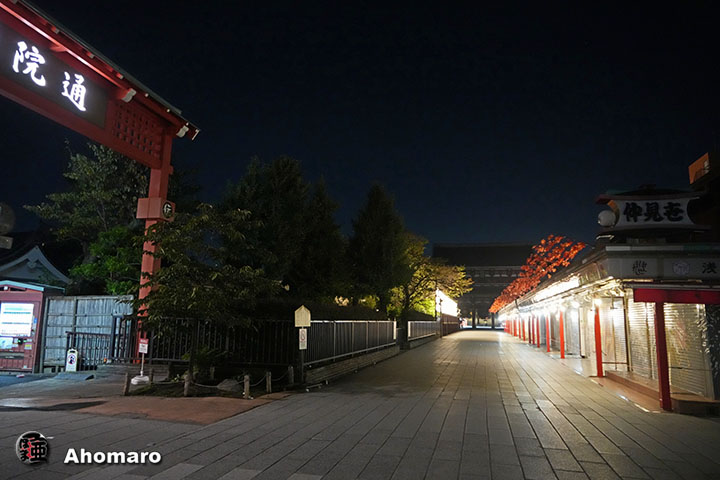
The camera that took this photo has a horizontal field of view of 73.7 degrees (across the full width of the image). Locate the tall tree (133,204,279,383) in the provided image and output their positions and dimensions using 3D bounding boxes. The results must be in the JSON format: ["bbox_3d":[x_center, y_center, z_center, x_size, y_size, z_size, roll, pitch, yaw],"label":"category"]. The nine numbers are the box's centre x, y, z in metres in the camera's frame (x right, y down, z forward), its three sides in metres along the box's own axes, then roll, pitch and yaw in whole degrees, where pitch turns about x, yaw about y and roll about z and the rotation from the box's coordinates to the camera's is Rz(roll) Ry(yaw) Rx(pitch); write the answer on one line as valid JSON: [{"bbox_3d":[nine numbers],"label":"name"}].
[{"bbox_3d":[-3.862,1.317,12.003,3.650,4.348,3.650,-1,-10,14],"label":"tall tree"}]

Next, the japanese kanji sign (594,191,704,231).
[{"bbox_3d":[5.947,-0.551,9.914,1.950,0.720,0.500,-1,-10,14],"label":"japanese kanji sign"}]

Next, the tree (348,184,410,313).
[{"bbox_3d":[1.179,1.528,29.333,3.810,9.799,3.810,-1,-10,14],"label":"tree"}]

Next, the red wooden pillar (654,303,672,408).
[{"bbox_3d":[5.844,2.245,9.303,0.140,2.000,0.140,-1,-10,14],"label":"red wooden pillar"}]

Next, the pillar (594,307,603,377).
[{"bbox_3d":[7.401,3.153,14.958,0.140,2.120,0.140,-1,-10,14],"label":"pillar"}]

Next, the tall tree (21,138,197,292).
[{"bbox_3d":[-8.787,0.370,16.812,6.233,7.604,6.233,-1,-10,14],"label":"tall tree"}]

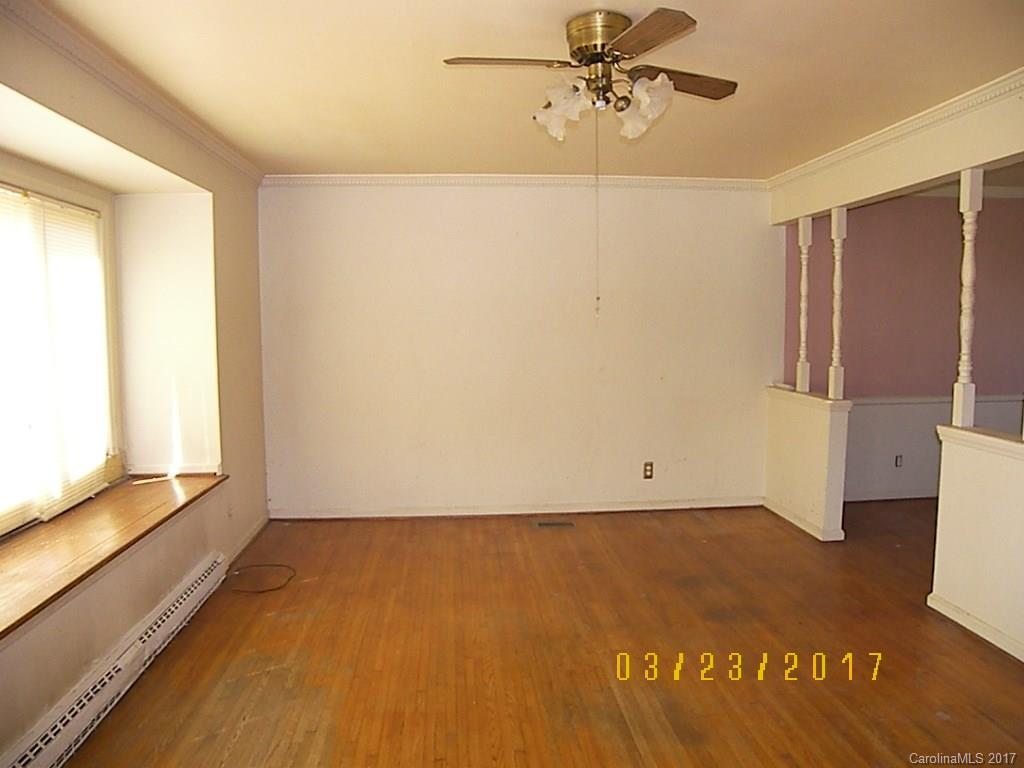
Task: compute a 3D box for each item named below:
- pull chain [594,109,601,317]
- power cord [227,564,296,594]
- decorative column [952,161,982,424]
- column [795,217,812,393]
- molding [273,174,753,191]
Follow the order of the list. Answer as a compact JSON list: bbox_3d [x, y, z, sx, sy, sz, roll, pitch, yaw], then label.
[{"bbox_3d":[0.300,-0.595,2.474,0.014,0.716,0.014,-1,5,-5],"label":"pull chain"},{"bbox_3d":[-1.413,1.089,3.995,0.376,0.012,0.450,-1,5,-5],"label":"power cord"},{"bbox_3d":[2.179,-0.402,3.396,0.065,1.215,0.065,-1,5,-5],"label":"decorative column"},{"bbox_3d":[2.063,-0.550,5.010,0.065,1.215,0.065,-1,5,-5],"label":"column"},{"bbox_3d":[0.083,-1.424,5.044,3.684,0.076,0.070,-1,5,-5],"label":"molding"}]

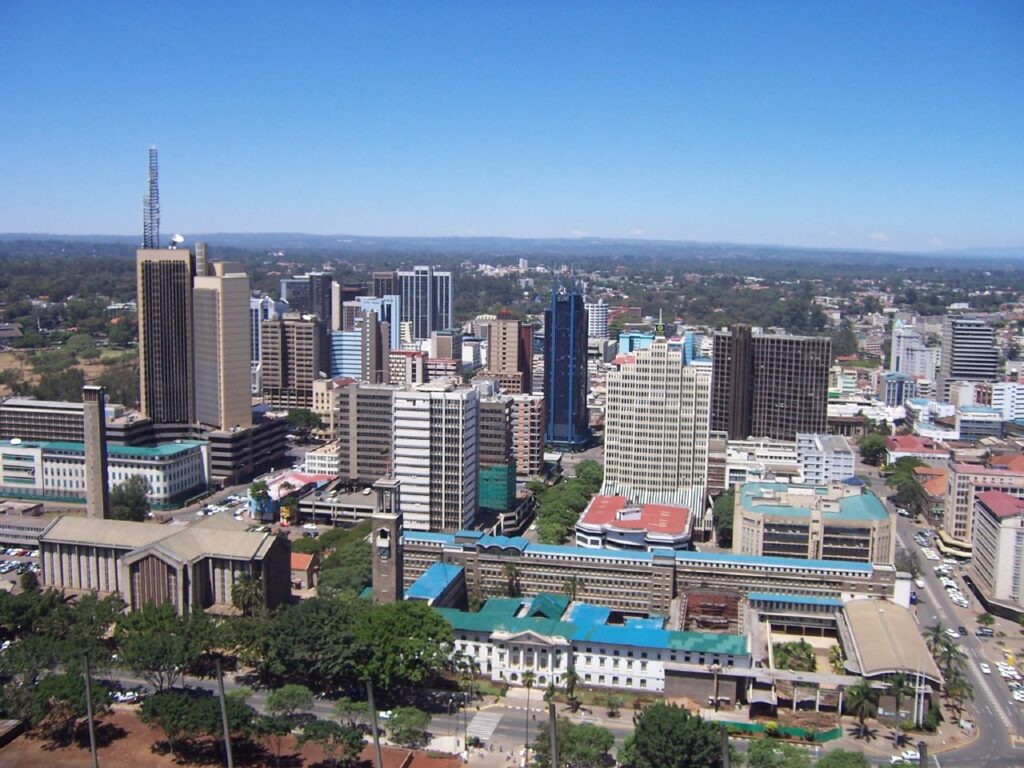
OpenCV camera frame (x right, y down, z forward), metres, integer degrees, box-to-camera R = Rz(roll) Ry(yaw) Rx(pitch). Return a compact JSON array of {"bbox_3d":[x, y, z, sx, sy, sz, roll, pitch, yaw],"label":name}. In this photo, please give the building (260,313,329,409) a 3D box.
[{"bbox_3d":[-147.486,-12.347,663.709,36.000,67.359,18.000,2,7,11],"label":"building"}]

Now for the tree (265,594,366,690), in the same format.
[{"bbox_3d":[-46.210,61.470,232.750,23.810,21.330,23.810,-1,7,-11],"label":"tree"}]

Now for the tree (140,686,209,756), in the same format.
[{"bbox_3d":[-69.080,69.470,200.200,13.160,12.930,13.160,-2,8,-20],"label":"tree"}]

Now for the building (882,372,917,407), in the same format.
[{"bbox_3d":[262.410,6.780,663.840,19.190,26.260,20.000,2,8,12],"label":"building"}]

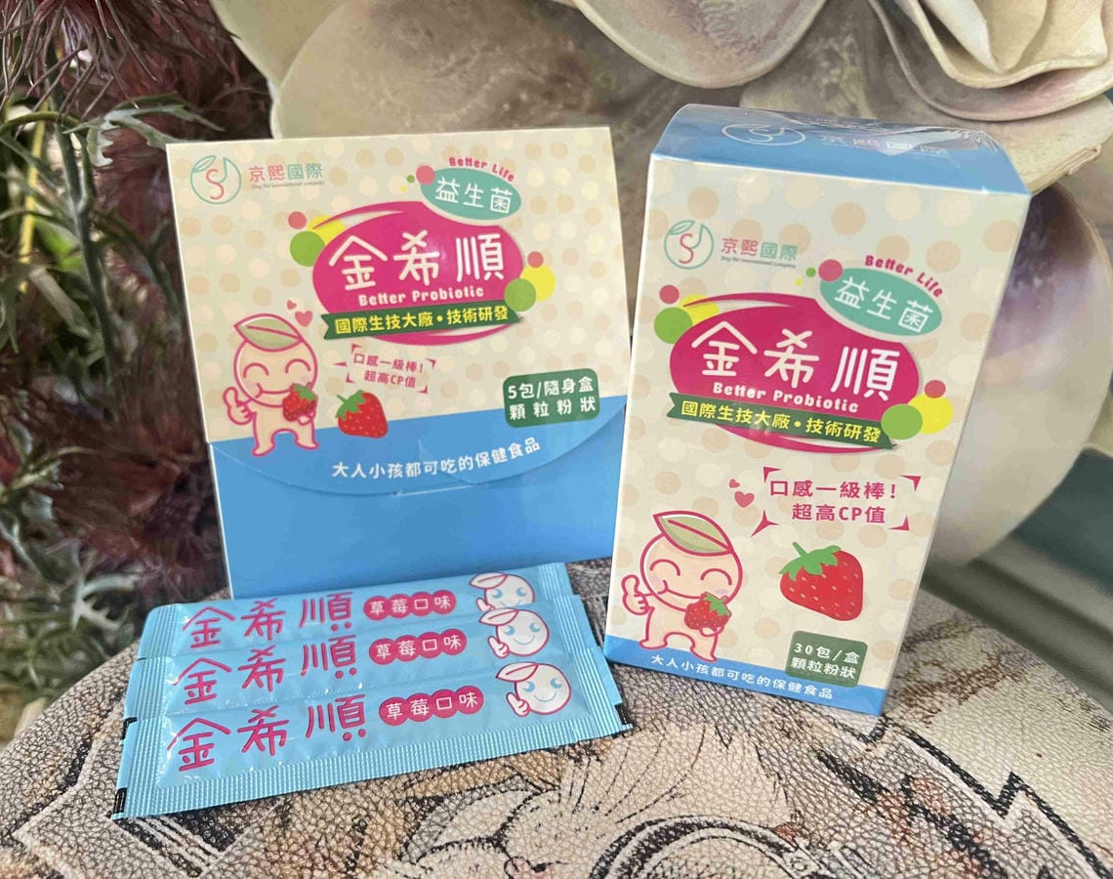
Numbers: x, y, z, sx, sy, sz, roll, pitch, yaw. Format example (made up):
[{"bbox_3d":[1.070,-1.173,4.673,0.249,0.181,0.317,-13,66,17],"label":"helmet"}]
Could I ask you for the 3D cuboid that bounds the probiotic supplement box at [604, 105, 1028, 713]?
[{"bbox_3d":[0.060,-0.006,0.234,0.074,0.137,0.057,9,27,11],"label":"probiotic supplement box"}]

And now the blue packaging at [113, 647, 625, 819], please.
[{"bbox_3d":[-0.041,0.066,0.207,0.116,0.006,0.026,-5,31,-13],"label":"blue packaging"}]

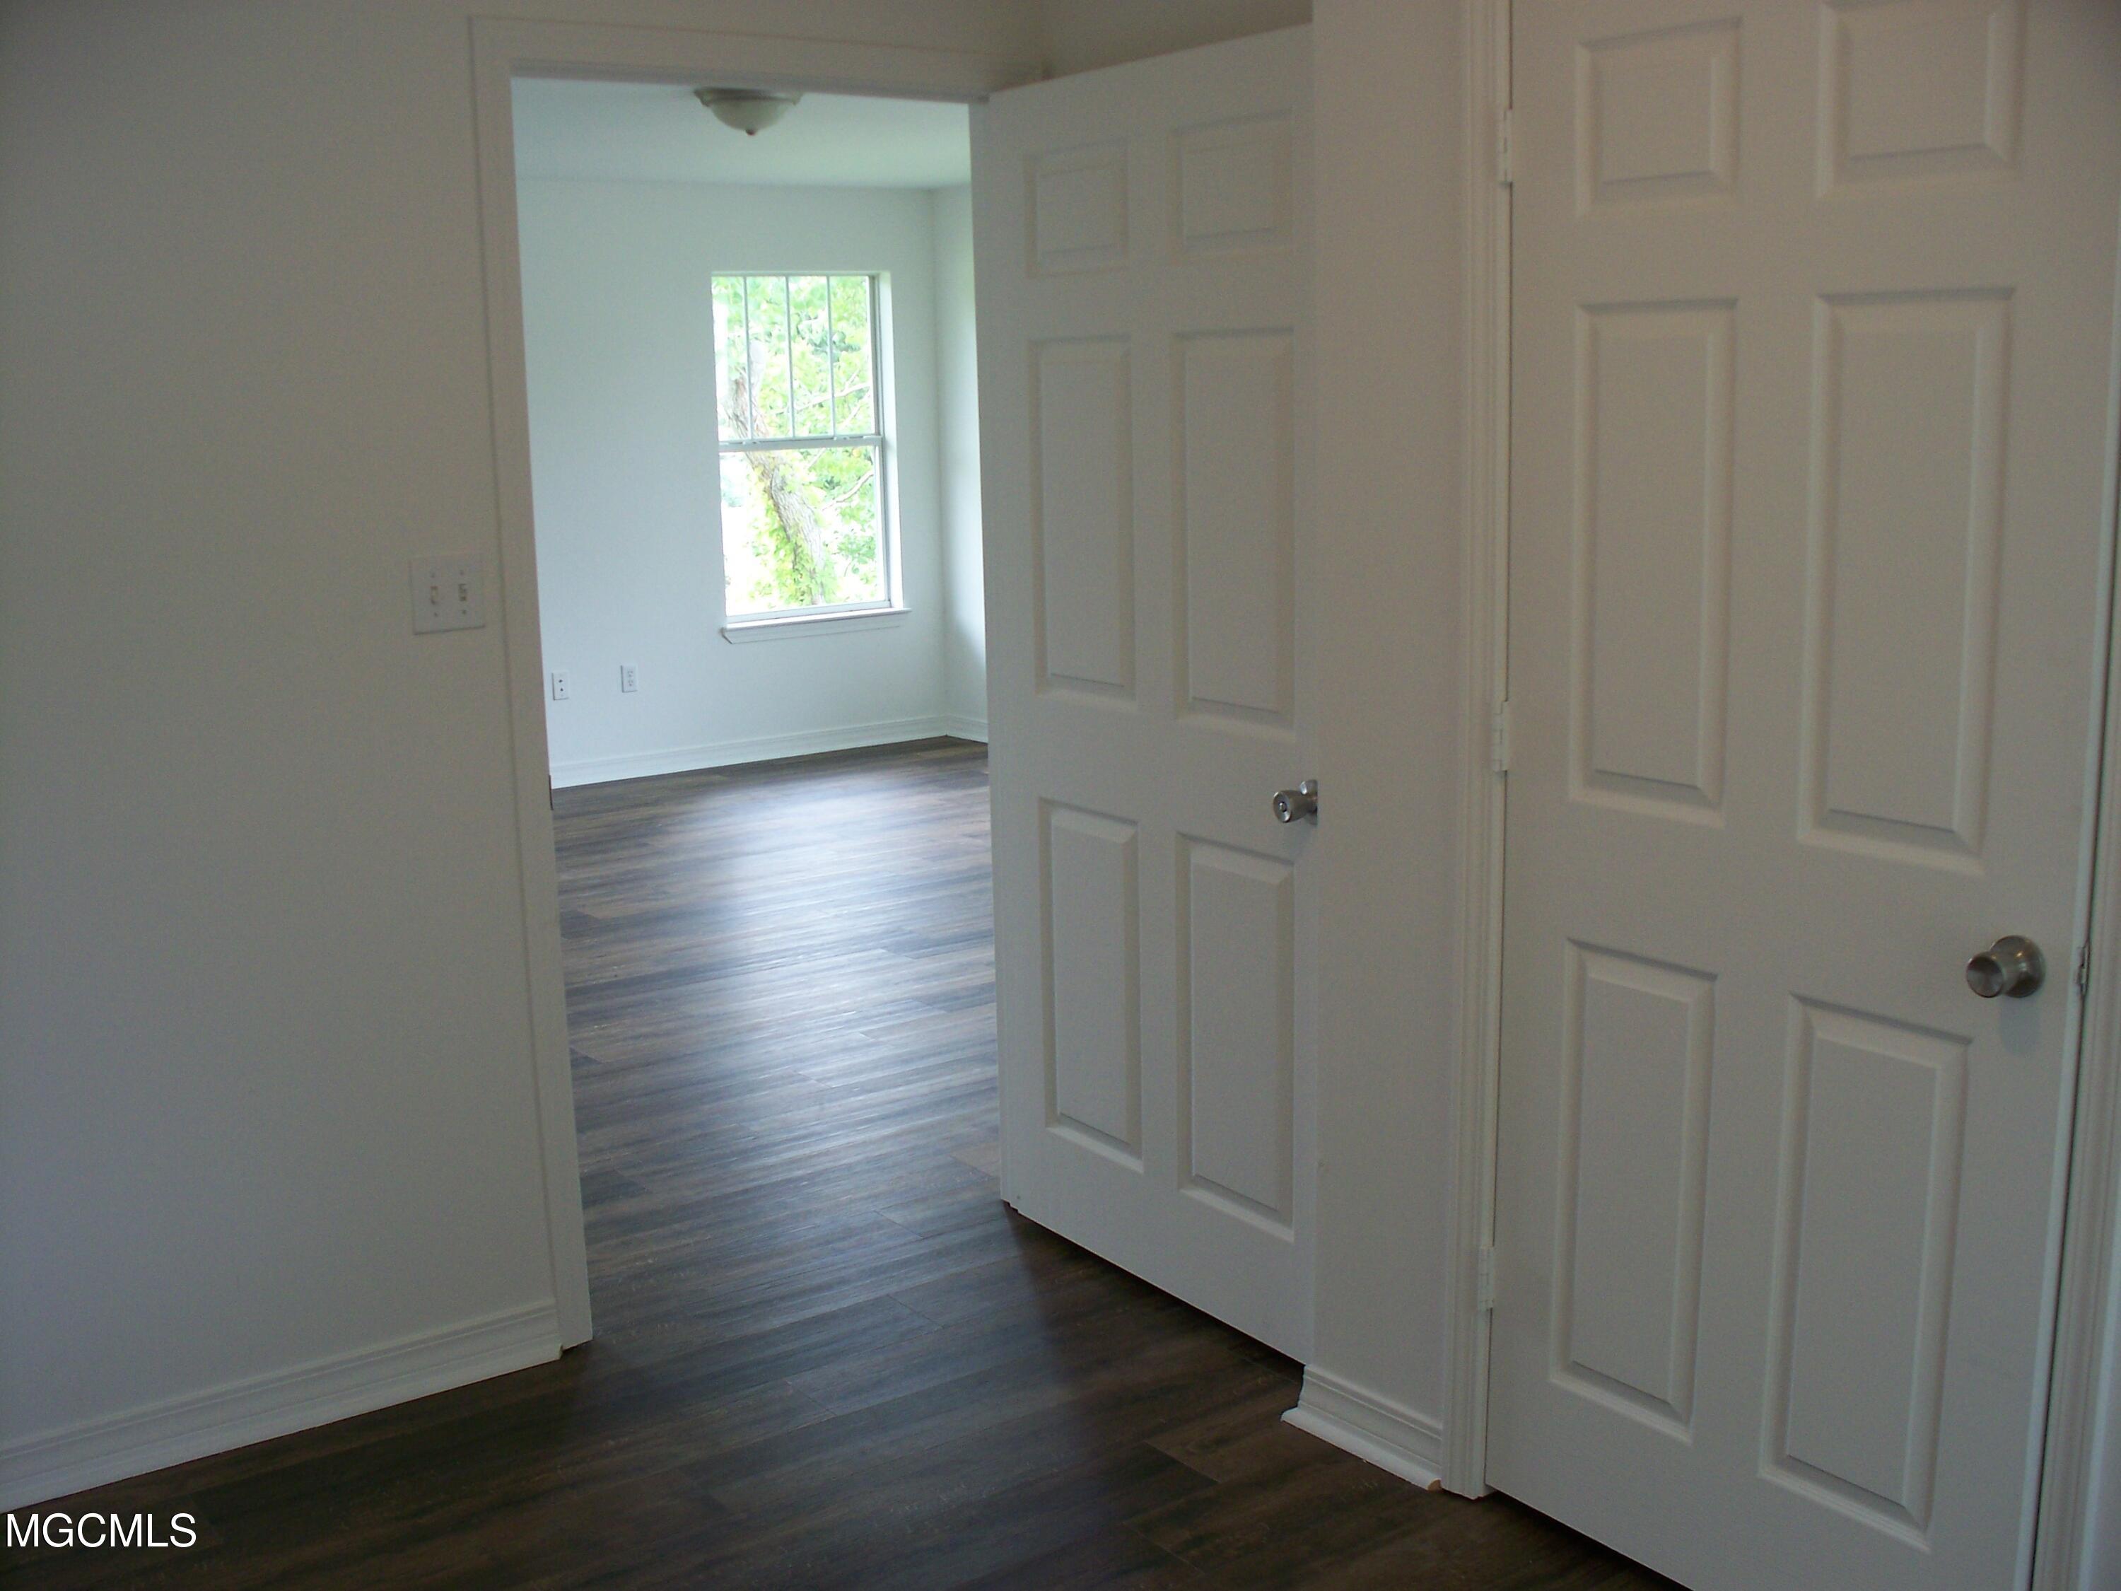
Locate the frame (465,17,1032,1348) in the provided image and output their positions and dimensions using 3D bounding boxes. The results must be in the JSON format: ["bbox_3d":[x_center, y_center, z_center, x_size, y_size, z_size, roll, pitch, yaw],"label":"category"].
[{"bbox_3d":[-0.464,-0.190,3.800,1.030,2.110,0.140,-9,13,-34],"label":"frame"}]

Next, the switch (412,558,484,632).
[{"bbox_3d":[-0.937,-0.308,3.371,0.114,0.114,0.018,-9,13,-34],"label":"switch"}]

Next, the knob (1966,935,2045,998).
[{"bbox_3d":[0.983,0.185,2.307,0.063,0.066,0.066,-9,13,-35],"label":"knob"}]

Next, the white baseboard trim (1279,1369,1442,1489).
[{"bbox_3d":[0.442,0.929,3.251,0.032,0.085,0.293,-9,13,-35],"label":"white baseboard trim"}]

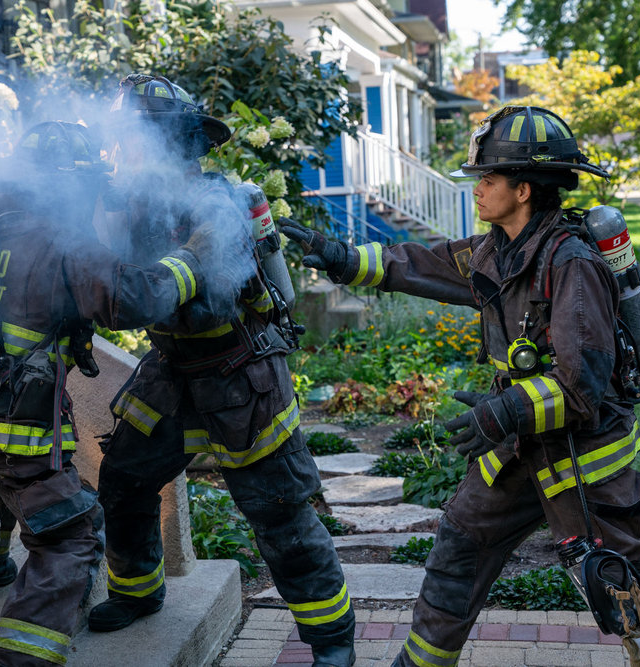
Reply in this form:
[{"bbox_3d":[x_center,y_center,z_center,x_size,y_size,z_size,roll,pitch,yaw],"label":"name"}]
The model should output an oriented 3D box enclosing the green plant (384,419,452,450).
[{"bbox_3d":[0.531,0.514,8.358,0.390,0.140,0.350,0,7,4],"label":"green plant"}]

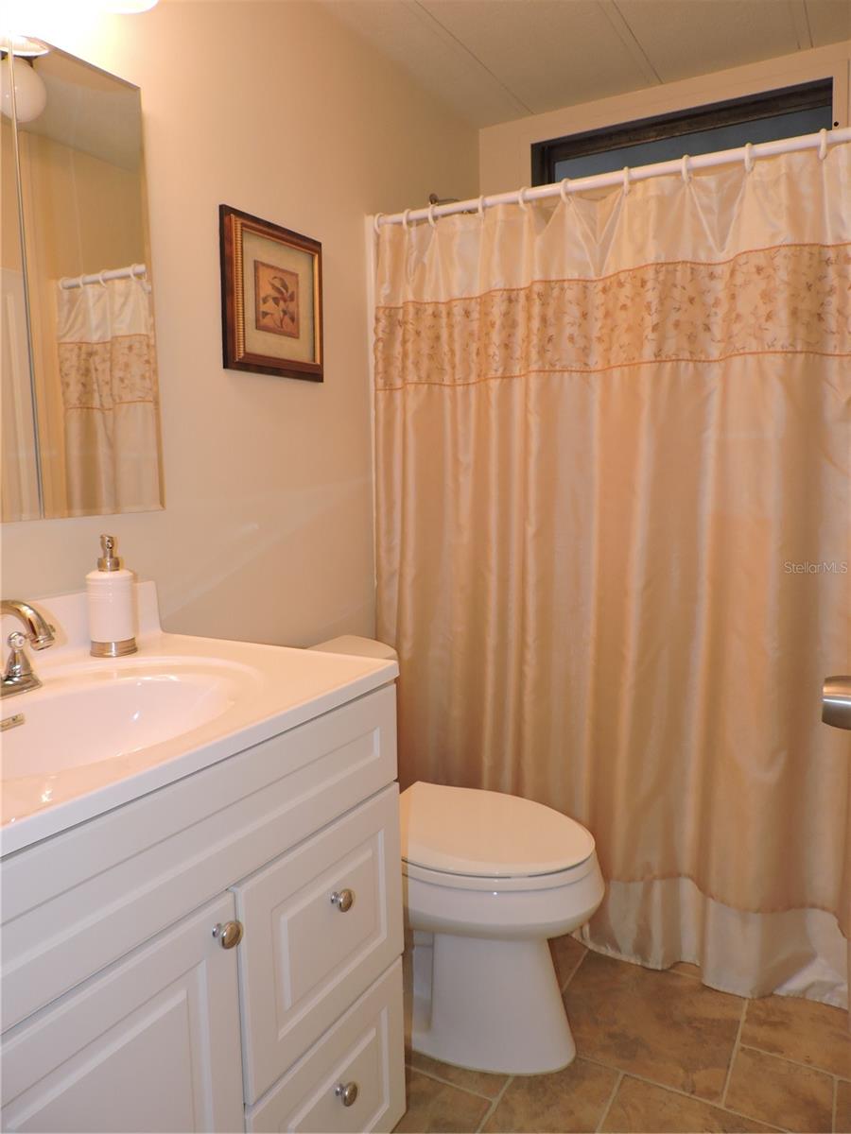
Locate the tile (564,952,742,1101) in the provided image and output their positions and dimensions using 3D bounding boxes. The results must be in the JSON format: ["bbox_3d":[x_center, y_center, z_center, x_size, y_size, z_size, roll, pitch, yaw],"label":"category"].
[{"bbox_3d":[0.481,0.985,1.712,0.370,0.010,0.365,4,9,30],"label":"tile"}]

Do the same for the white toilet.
[{"bbox_3d":[0.013,0.601,1.671,0.736,0.772,0.430,4,9,30],"label":"white toilet"}]

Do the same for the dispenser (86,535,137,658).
[{"bbox_3d":[-0.524,0.047,1.307,0.075,0.197,0.080,-5,9,-33],"label":"dispenser"}]

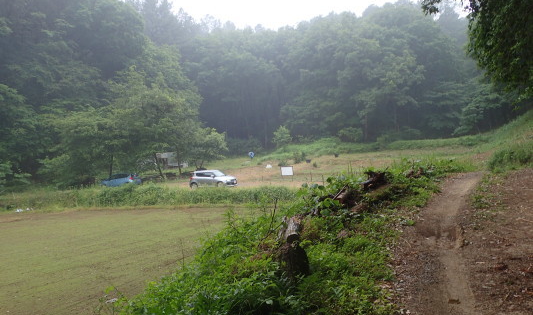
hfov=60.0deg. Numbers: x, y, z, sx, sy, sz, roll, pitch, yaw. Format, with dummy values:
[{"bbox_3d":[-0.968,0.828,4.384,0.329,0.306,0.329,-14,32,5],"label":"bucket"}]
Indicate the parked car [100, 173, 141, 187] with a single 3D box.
[{"bbox_3d":[-14.480,2.422,46.000,4.050,1.480,1.700,-2,0,25],"label":"parked car"}]

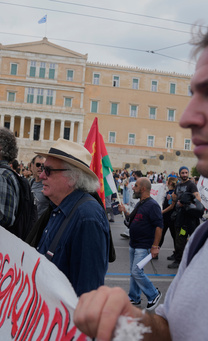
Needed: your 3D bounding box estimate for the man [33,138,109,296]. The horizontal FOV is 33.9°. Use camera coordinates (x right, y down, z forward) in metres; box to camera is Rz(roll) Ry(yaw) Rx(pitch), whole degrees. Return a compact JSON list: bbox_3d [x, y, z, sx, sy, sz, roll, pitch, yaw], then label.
[{"bbox_3d":[-0.170,0.660,1.700,0.460,1.670,0.530,5,-2,-23],"label":"man"}]

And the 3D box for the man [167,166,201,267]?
[{"bbox_3d":[1.430,0.830,6.100,0.500,1.790,0.580,6,-3,-44],"label":"man"}]

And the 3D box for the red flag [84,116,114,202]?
[{"bbox_3d":[-0.090,-0.090,4.700,0.500,1.250,0.280,4,-2,0],"label":"red flag"}]

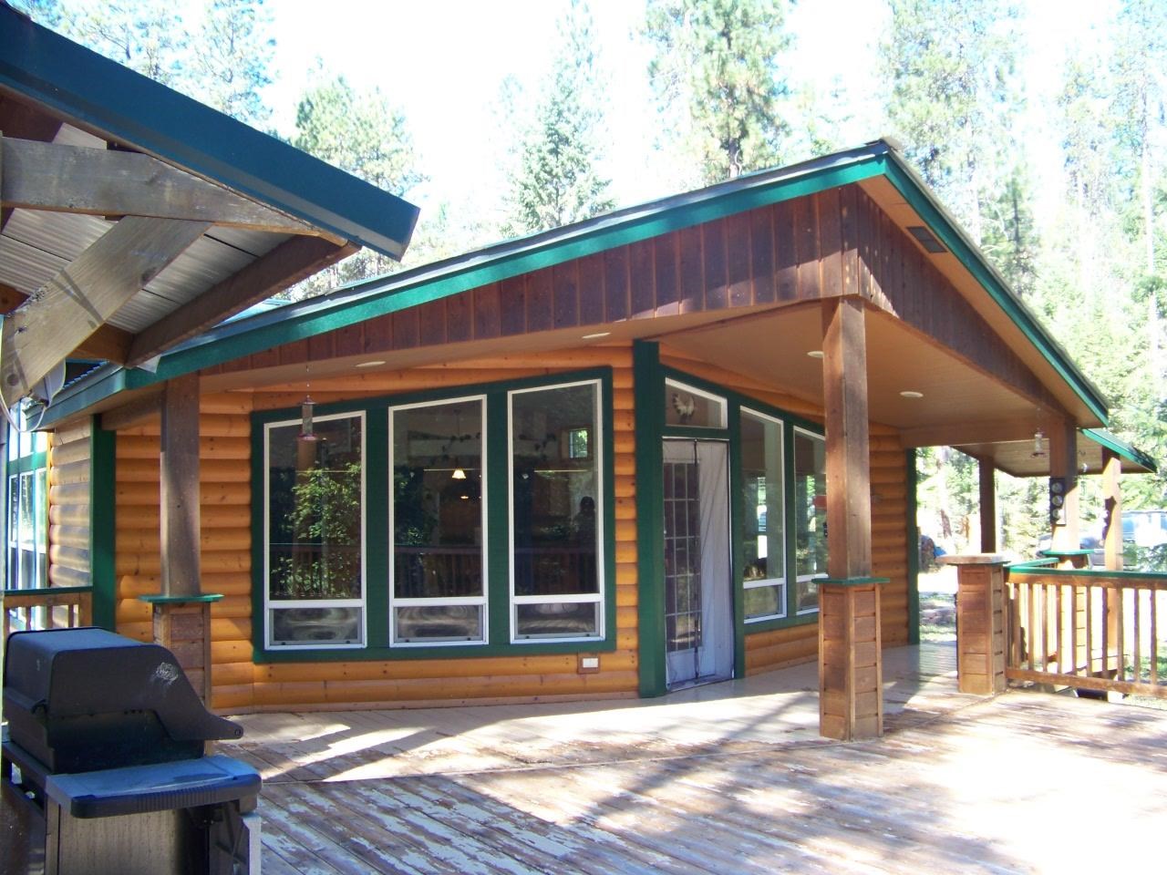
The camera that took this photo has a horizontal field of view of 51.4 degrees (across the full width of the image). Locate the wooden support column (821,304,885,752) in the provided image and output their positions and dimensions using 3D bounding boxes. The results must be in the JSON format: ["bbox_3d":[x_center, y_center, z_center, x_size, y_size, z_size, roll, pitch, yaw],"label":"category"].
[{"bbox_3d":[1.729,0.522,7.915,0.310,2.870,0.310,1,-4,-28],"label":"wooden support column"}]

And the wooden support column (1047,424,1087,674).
[{"bbox_3d":[4.460,0.930,11.201,0.300,2.300,0.300,1,-4,-28],"label":"wooden support column"}]

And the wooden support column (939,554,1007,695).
[{"bbox_3d":[3.076,1.466,9.509,0.380,1.070,0.380,-3,-4,38],"label":"wooden support column"}]

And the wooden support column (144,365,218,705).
[{"bbox_3d":[-2.342,0.767,7.059,0.320,2.380,0.320,1,-4,-29],"label":"wooden support column"}]

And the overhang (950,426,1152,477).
[{"bbox_3d":[5.111,0.121,13.685,1.500,0.620,2.120,1,-4,-28],"label":"overhang"}]

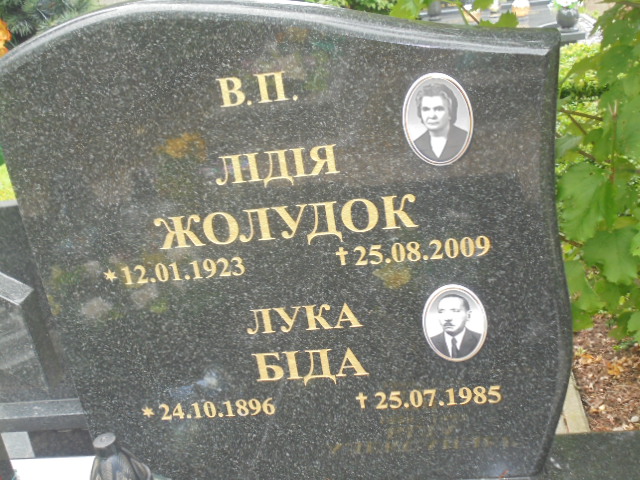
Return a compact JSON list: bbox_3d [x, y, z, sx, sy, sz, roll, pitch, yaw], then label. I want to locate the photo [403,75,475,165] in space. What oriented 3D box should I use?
[{"bbox_3d":[0.148,-0.150,1.000,0.090,0.120,0.012,-5,20,9],"label":"photo"}]

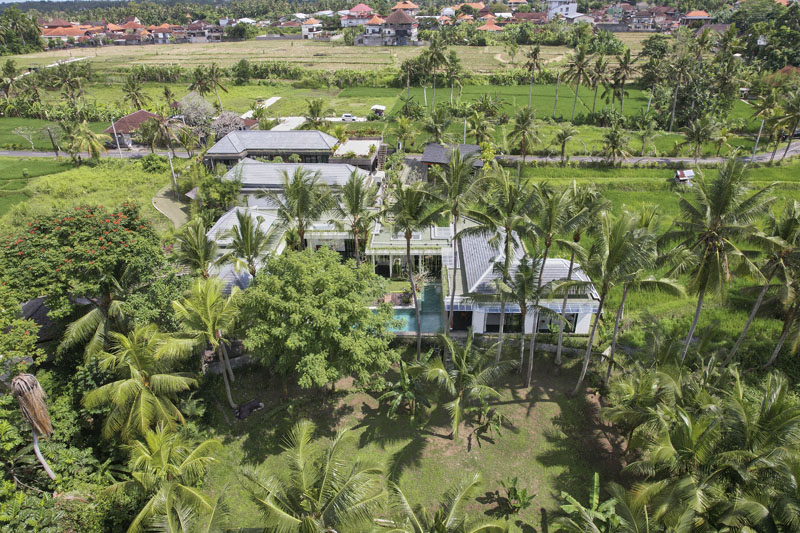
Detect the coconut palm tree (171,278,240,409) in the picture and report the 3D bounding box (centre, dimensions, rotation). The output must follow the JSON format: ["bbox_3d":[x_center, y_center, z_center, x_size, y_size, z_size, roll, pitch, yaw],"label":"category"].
[{"bbox_3d":[-13.407,6.012,36.466,5.400,11.800,5.400,-1,29,0],"label":"coconut palm tree"}]

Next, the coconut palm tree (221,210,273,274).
[{"bbox_3d":[-11.869,2.062,40.929,4.800,14.400,4.800,-1,29,0],"label":"coconut palm tree"}]

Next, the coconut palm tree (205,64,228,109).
[{"bbox_3d":[-47.321,-45.501,126.313,5.700,13.200,5.700,-1,29,0],"label":"coconut palm tree"}]

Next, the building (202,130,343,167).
[{"bbox_3d":[-22.536,-21.239,88.163,22.400,5.800,9.000,0,29,2],"label":"building"}]

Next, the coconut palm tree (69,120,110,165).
[{"bbox_3d":[-57.950,-23.150,91.230,8.070,8.040,8.070,0,29,0],"label":"coconut palm tree"}]

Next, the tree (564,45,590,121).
[{"bbox_3d":[46.420,-48.380,129.620,7.450,19.130,7.450,0,27,0],"label":"tree"}]

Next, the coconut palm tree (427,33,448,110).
[{"bbox_3d":[9.830,-53.300,136.420,6.300,19.500,6.300,0,29,0],"label":"coconut palm tree"}]

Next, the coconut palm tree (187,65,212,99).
[{"bbox_3d":[-53.720,-47.290,130.960,7.180,11.740,7.180,0,29,0],"label":"coconut palm tree"}]

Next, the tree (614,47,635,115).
[{"bbox_3d":[53.630,-43.053,116.551,5.500,15.500,5.500,-1,29,0],"label":"tree"}]

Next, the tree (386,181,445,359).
[{"bbox_3d":[1.130,1.050,40.390,5.090,16.840,5.090,0,27,0],"label":"tree"}]

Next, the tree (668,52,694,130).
[{"bbox_3d":[59.330,-36.726,104.103,5.500,16.200,5.500,-1,29,0],"label":"tree"}]

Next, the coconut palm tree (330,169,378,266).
[{"bbox_3d":[-4.640,-4.130,52.190,5.650,13.130,5.650,0,27,0],"label":"coconut palm tree"}]

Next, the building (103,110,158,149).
[{"bbox_3d":[-55.980,-29.150,103.850,11.800,6.300,9.000,0,29,0],"label":"building"}]

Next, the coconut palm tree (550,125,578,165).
[{"bbox_3d":[31.720,-23.500,94.110,5.500,7.500,5.500,0,29,0],"label":"coconut palm tree"}]

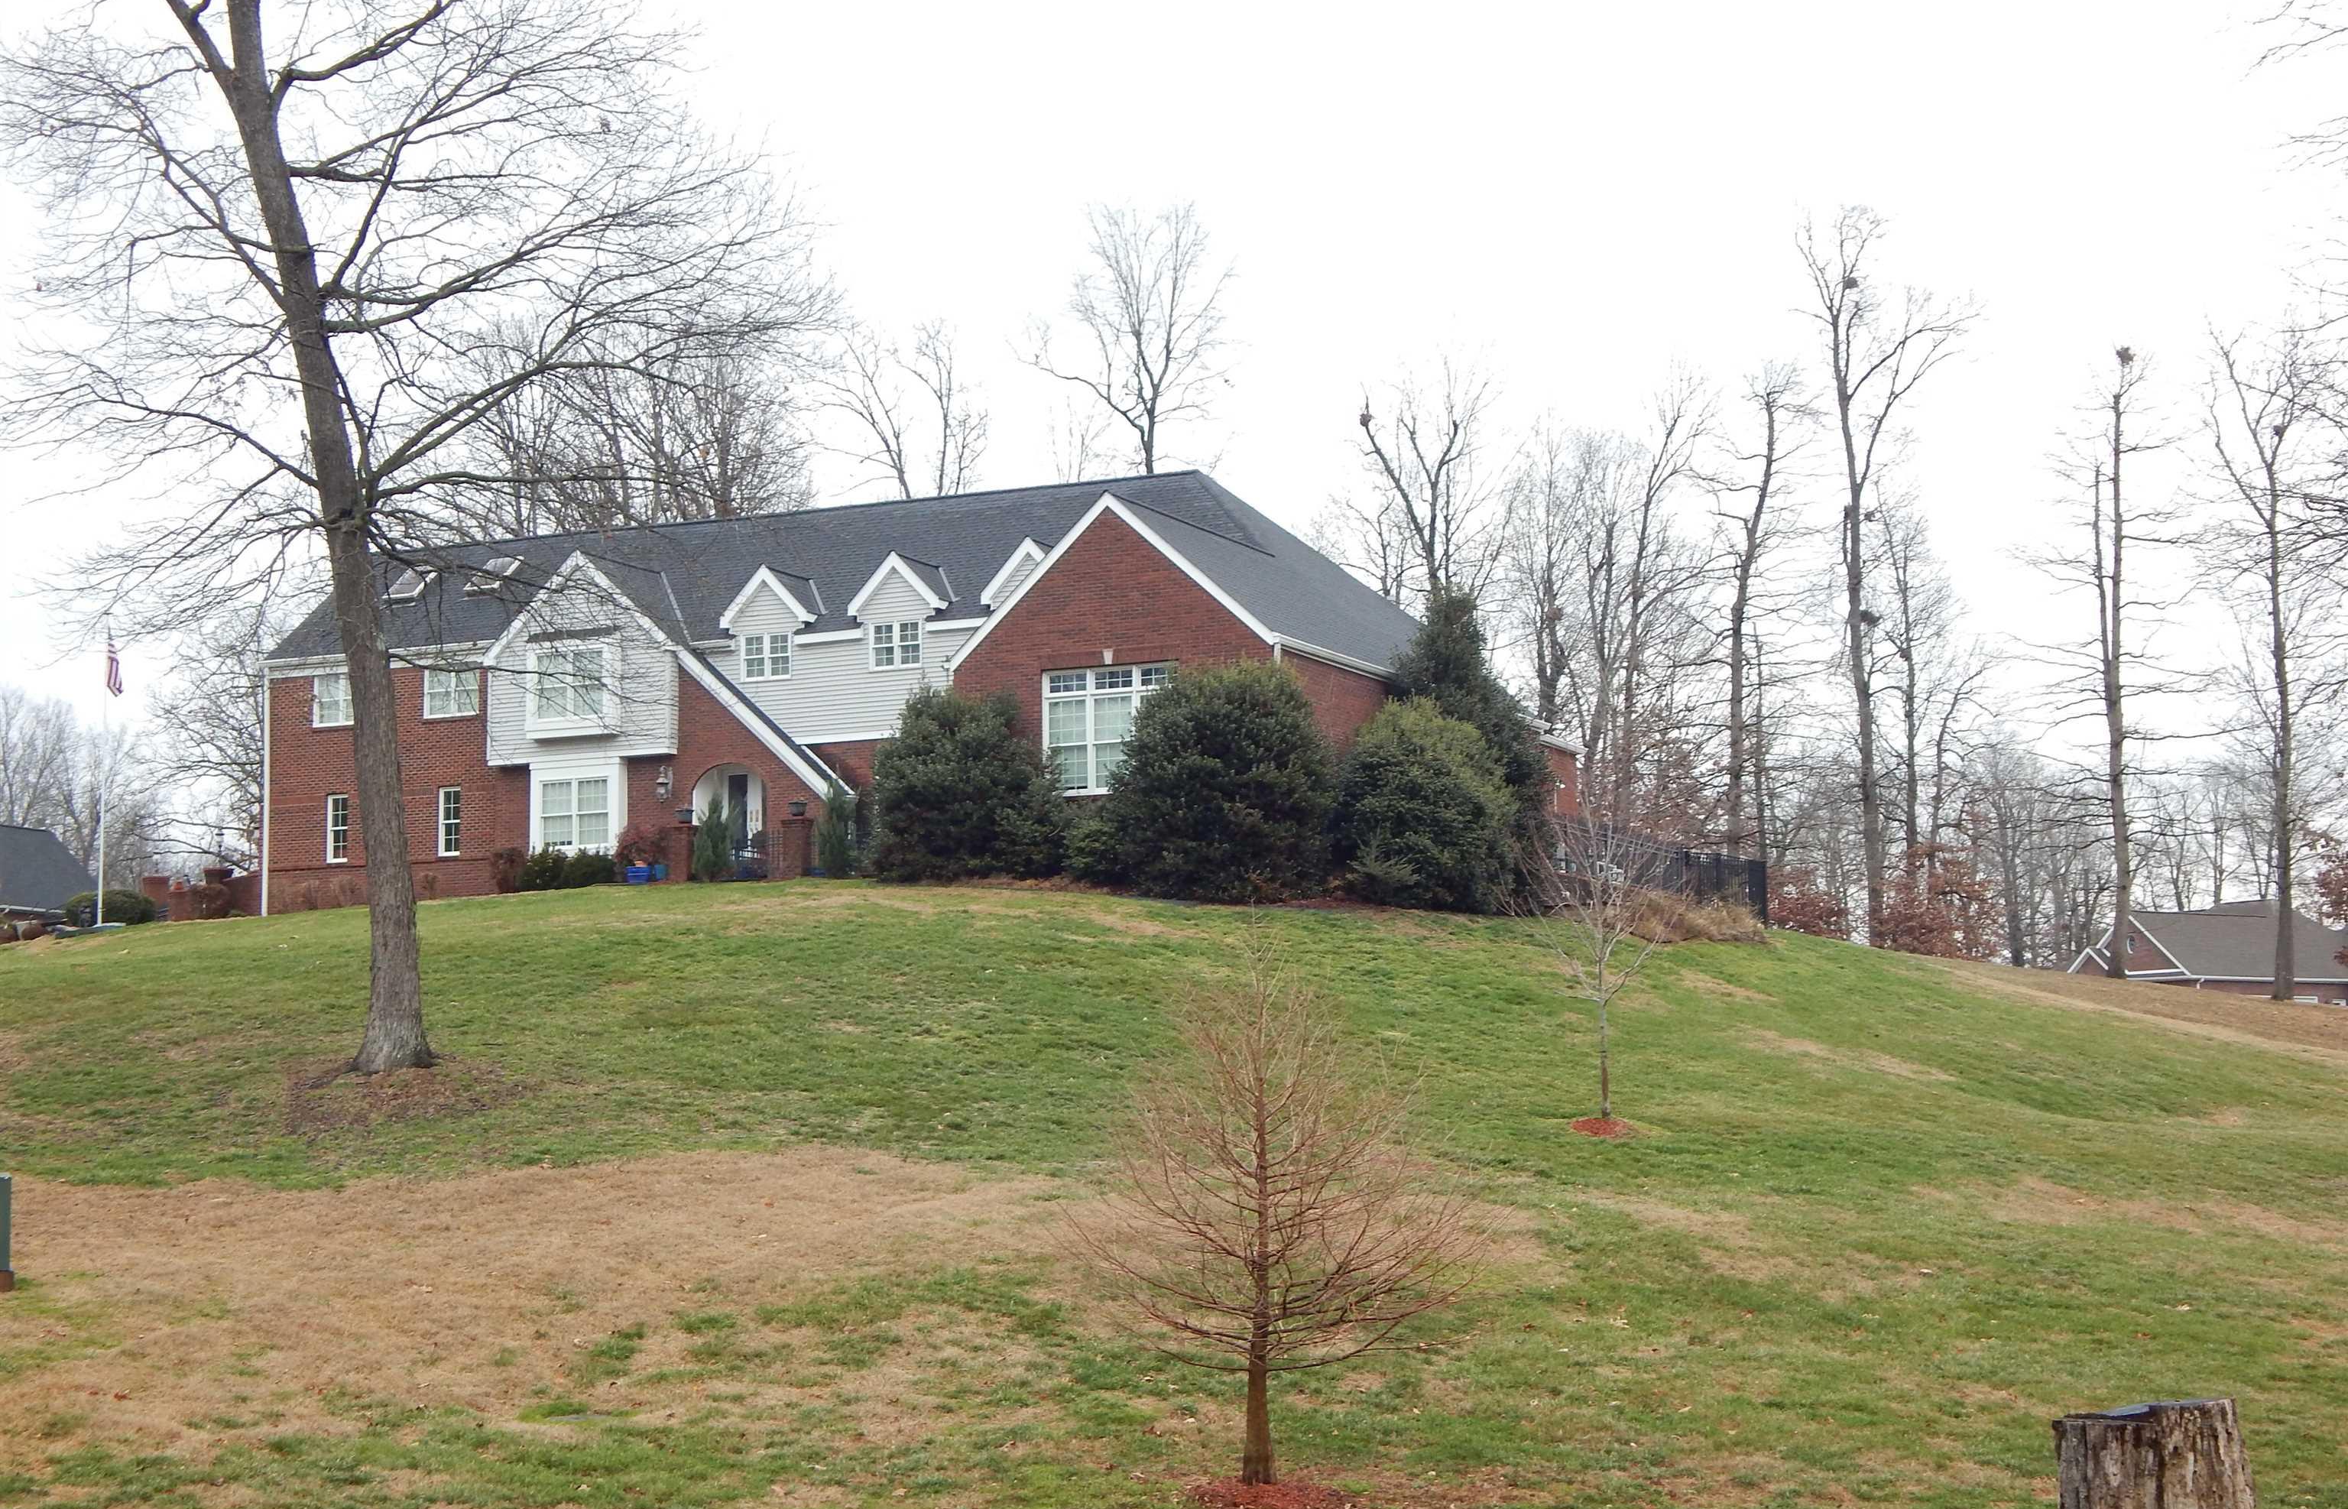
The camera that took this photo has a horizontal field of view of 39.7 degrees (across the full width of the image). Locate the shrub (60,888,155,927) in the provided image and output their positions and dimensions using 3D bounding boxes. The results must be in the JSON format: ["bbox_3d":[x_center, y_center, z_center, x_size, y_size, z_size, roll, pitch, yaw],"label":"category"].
[{"bbox_3d":[-23.573,3.389,72.054,2.069,0.975,1.800,-1,-6,0],"label":"shrub"}]

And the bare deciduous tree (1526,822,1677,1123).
[{"bbox_3d":[3.598,1.776,27.648,1.286,2.677,1.286,-1,-6,0],"label":"bare deciduous tree"}]

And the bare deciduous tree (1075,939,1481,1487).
[{"bbox_3d":[0.522,2.361,16.959,2.101,2.878,2.101,-1,-6,0],"label":"bare deciduous tree"}]

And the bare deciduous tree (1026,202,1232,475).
[{"bbox_3d":[-1.297,-4.491,88.191,5.490,21.517,5.490,-1,-6,0],"label":"bare deciduous tree"}]

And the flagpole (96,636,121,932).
[{"bbox_3d":[-22.924,0.459,70.364,0.552,6.577,0.350,-1,-6,0],"label":"flagpole"}]

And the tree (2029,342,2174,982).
[{"bbox_3d":[21.072,-2.187,74.812,3.294,14.678,3.294,-1,-6,0],"label":"tree"}]

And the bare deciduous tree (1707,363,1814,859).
[{"bbox_3d":[15.791,-2.540,88.921,3.024,16.636,3.024,-1,-6,0],"label":"bare deciduous tree"}]

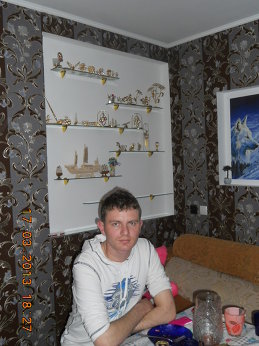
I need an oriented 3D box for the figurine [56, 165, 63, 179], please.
[{"bbox_3d":[-0.501,-0.008,2.715,0.049,0.104,0.049,-4,2,-44],"label":"figurine"}]

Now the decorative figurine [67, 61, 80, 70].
[{"bbox_3d":[-0.404,-0.776,2.748,0.115,0.072,0.050,-4,2,-44],"label":"decorative figurine"}]

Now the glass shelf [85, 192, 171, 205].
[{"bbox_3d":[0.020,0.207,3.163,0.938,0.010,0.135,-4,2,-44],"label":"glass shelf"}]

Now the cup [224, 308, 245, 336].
[{"bbox_3d":[0.409,0.585,1.484,0.079,0.090,0.079,-2,2,0],"label":"cup"}]

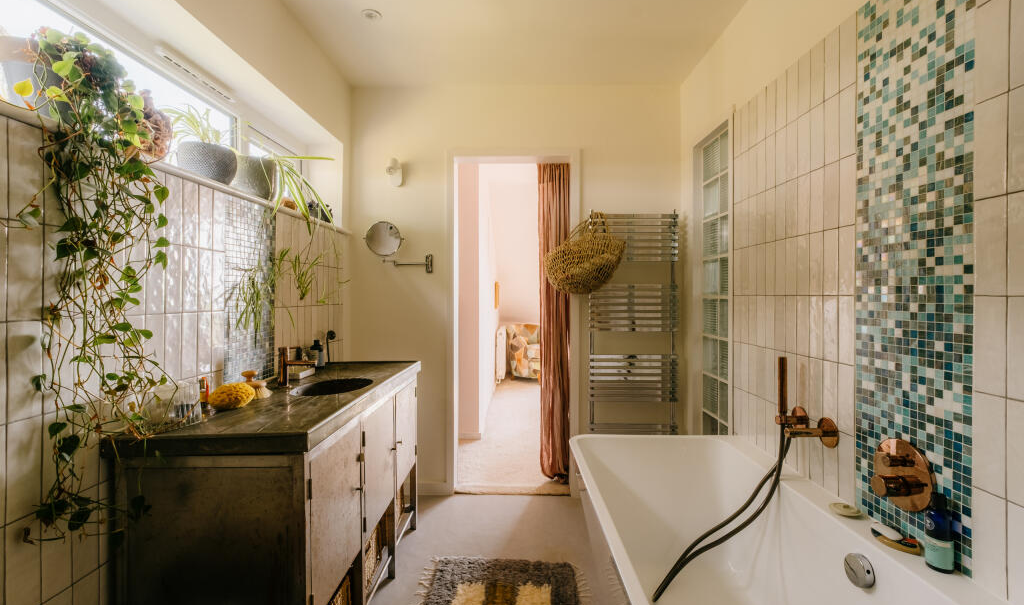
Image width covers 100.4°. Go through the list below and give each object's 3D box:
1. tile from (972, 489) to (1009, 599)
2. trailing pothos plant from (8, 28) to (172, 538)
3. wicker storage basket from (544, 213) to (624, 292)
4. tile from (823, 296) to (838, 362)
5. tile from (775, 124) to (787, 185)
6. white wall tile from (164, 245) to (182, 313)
[{"bbox_3d":[0.989,0.495,0.878,0.009,0.202,0.059,0,0,0],"label":"tile"},{"bbox_3d":[-0.946,-0.064,0.994,0.300,1.060,0.400,0,1,1],"label":"trailing pothos plant"},{"bbox_3d":[0.400,-0.278,2.370,0.450,0.440,0.250,0,1,0],"label":"wicker storage basket"},{"bbox_3d":[1.002,0.083,1.334,0.010,0.202,0.062,0,1,0],"label":"tile"},{"bbox_3d":[1.017,-0.543,1.594,0.010,0.204,0.062,0,1,0],"label":"tile"},{"bbox_3d":[-0.997,-0.068,1.251,0.009,0.202,0.060,0,0,1],"label":"white wall tile"}]

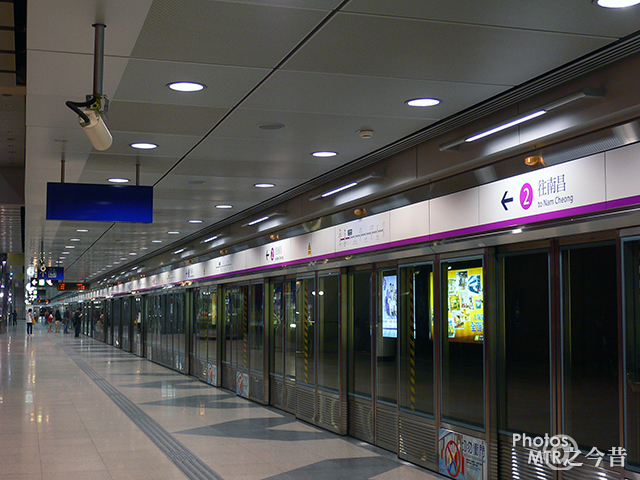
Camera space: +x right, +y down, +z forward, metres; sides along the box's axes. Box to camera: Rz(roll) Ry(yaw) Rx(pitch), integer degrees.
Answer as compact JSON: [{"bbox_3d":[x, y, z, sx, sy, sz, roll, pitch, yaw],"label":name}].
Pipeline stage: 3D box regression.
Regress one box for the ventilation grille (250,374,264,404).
[{"bbox_3d":[-1.030,2.445,15.632,0.050,0.450,0.895,1,-5,-17],"label":"ventilation grille"}]

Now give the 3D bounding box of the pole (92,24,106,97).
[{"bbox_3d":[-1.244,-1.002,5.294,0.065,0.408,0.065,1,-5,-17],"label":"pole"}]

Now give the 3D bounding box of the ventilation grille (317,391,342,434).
[{"bbox_3d":[0.126,2.166,11.952,0.050,0.458,0.920,1,-5,-17],"label":"ventilation grille"}]

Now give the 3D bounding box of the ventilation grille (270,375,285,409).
[{"bbox_3d":[-0.676,2.396,14.904,0.050,0.450,0.830,1,-5,-17],"label":"ventilation grille"}]

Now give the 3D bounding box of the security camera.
[{"bbox_3d":[-1.252,-0.613,5.263,0.120,0.120,0.260,-1,-27,8],"label":"security camera"}]

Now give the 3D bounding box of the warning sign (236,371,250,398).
[{"bbox_3d":[-1.366,2.586,16.768,0.020,0.420,0.980,1,-5,-17],"label":"warning sign"}]

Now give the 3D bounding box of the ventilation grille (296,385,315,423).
[{"bbox_3d":[-0.182,2.238,12.935,0.050,0.460,0.885,1,-5,-17],"label":"ventilation grille"}]

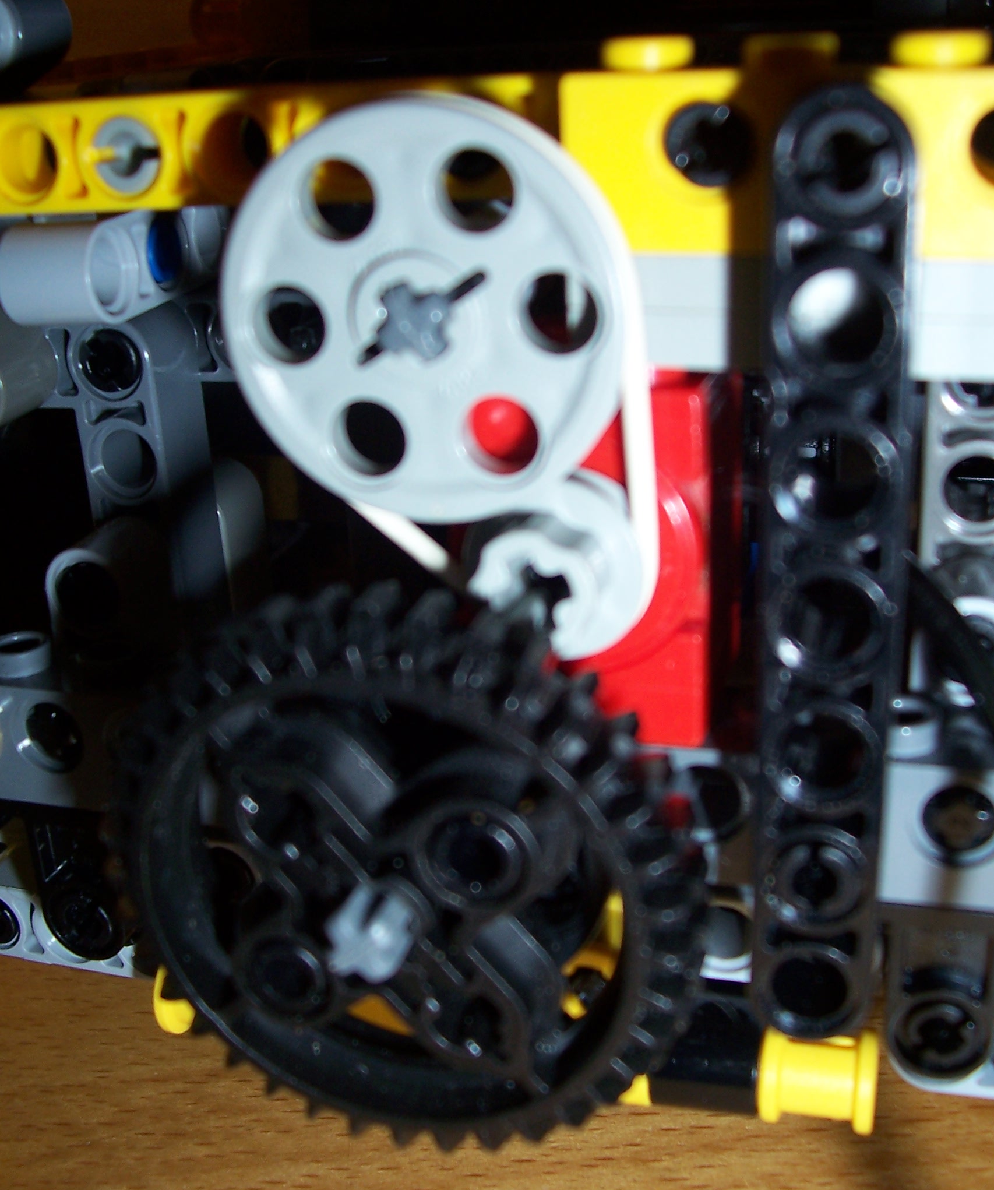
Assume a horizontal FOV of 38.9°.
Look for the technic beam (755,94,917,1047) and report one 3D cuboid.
[{"bbox_3d":[0.019,0.000,0.080,0.007,0.055,0.008,3,20,16],"label":"technic beam"}]

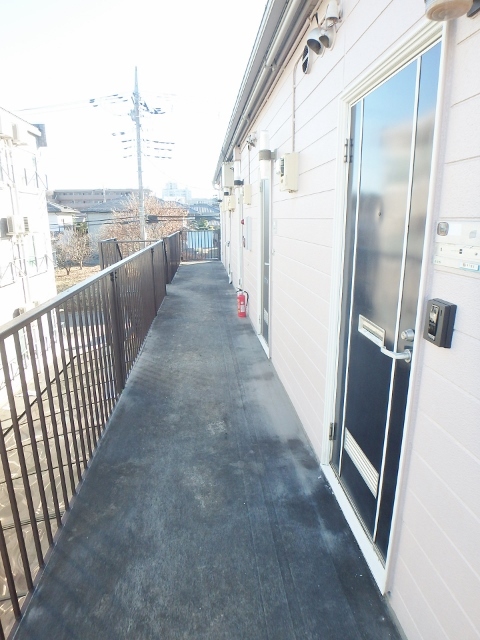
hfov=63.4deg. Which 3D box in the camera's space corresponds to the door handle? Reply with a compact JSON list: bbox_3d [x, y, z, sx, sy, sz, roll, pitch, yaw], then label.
[{"bbox_3d":[0.569,0.120,1.447,0.057,0.050,0.140,-2,15,-5],"label":"door handle"}]

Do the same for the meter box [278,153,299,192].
[{"bbox_3d":[0.349,-1.063,2.815,0.110,0.260,0.180,-2,15,-5],"label":"meter box"}]

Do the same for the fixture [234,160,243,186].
[{"bbox_3d":[-0.014,-2.278,6.049,0.150,0.380,0.105,-2,15,-5],"label":"fixture"}]

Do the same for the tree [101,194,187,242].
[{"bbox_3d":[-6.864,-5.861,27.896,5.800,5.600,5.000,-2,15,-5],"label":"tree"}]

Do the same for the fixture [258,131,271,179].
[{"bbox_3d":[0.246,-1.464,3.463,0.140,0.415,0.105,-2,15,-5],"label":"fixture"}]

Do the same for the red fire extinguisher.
[{"bbox_3d":[0.043,-0.263,6.052,0.185,0.430,0.145,1,15,6],"label":"red fire extinguisher"}]

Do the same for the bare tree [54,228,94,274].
[{"bbox_3d":[-13.734,-5.507,31.766,2.800,3.600,2.600,-2,15,-5],"label":"bare tree"}]

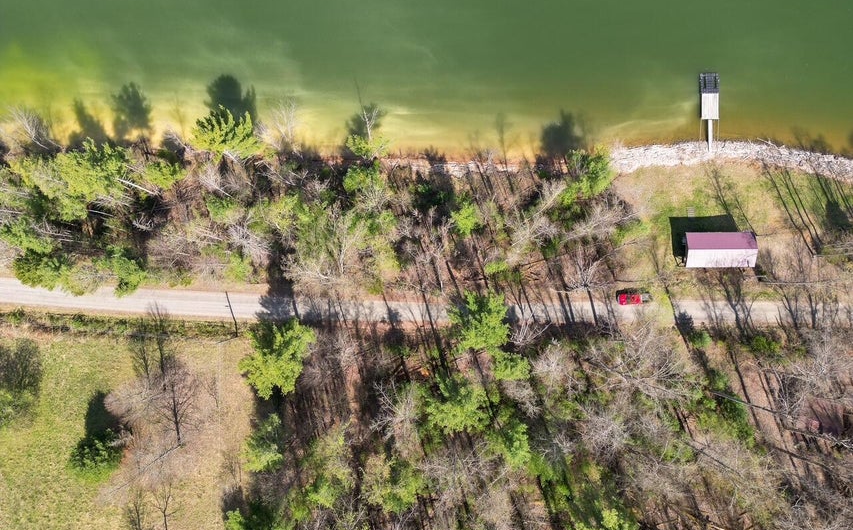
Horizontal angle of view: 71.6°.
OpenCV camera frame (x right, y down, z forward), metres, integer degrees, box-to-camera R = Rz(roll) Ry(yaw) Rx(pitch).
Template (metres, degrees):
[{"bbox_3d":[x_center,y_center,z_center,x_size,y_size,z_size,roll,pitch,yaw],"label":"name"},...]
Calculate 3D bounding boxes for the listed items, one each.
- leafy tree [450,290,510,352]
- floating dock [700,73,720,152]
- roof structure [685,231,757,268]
[{"bbox_3d":[9.082,9.660,97.675,9.800,15.000,10.000,0,88,0],"label":"leafy tree"},{"bbox_3d":[52.600,-28.300,109.500,3.400,1.100,14.400,0,90,0],"label":"floating dock"},{"bbox_3d":[51.153,-2.590,104.008,12.000,4.600,6.100,0,88,0],"label":"roof structure"}]

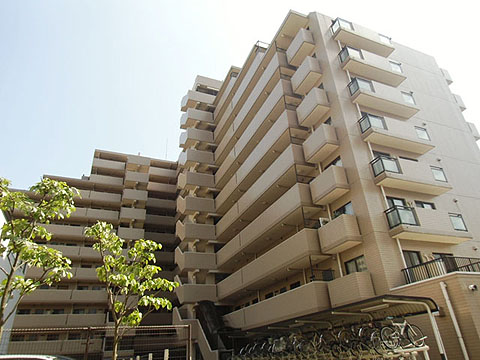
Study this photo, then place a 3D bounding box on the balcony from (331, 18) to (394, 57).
[{"bbox_3d":[8.574,-9.827,23.196,4.529,1.216,0.819,8,-31,-21],"label":"balcony"}]

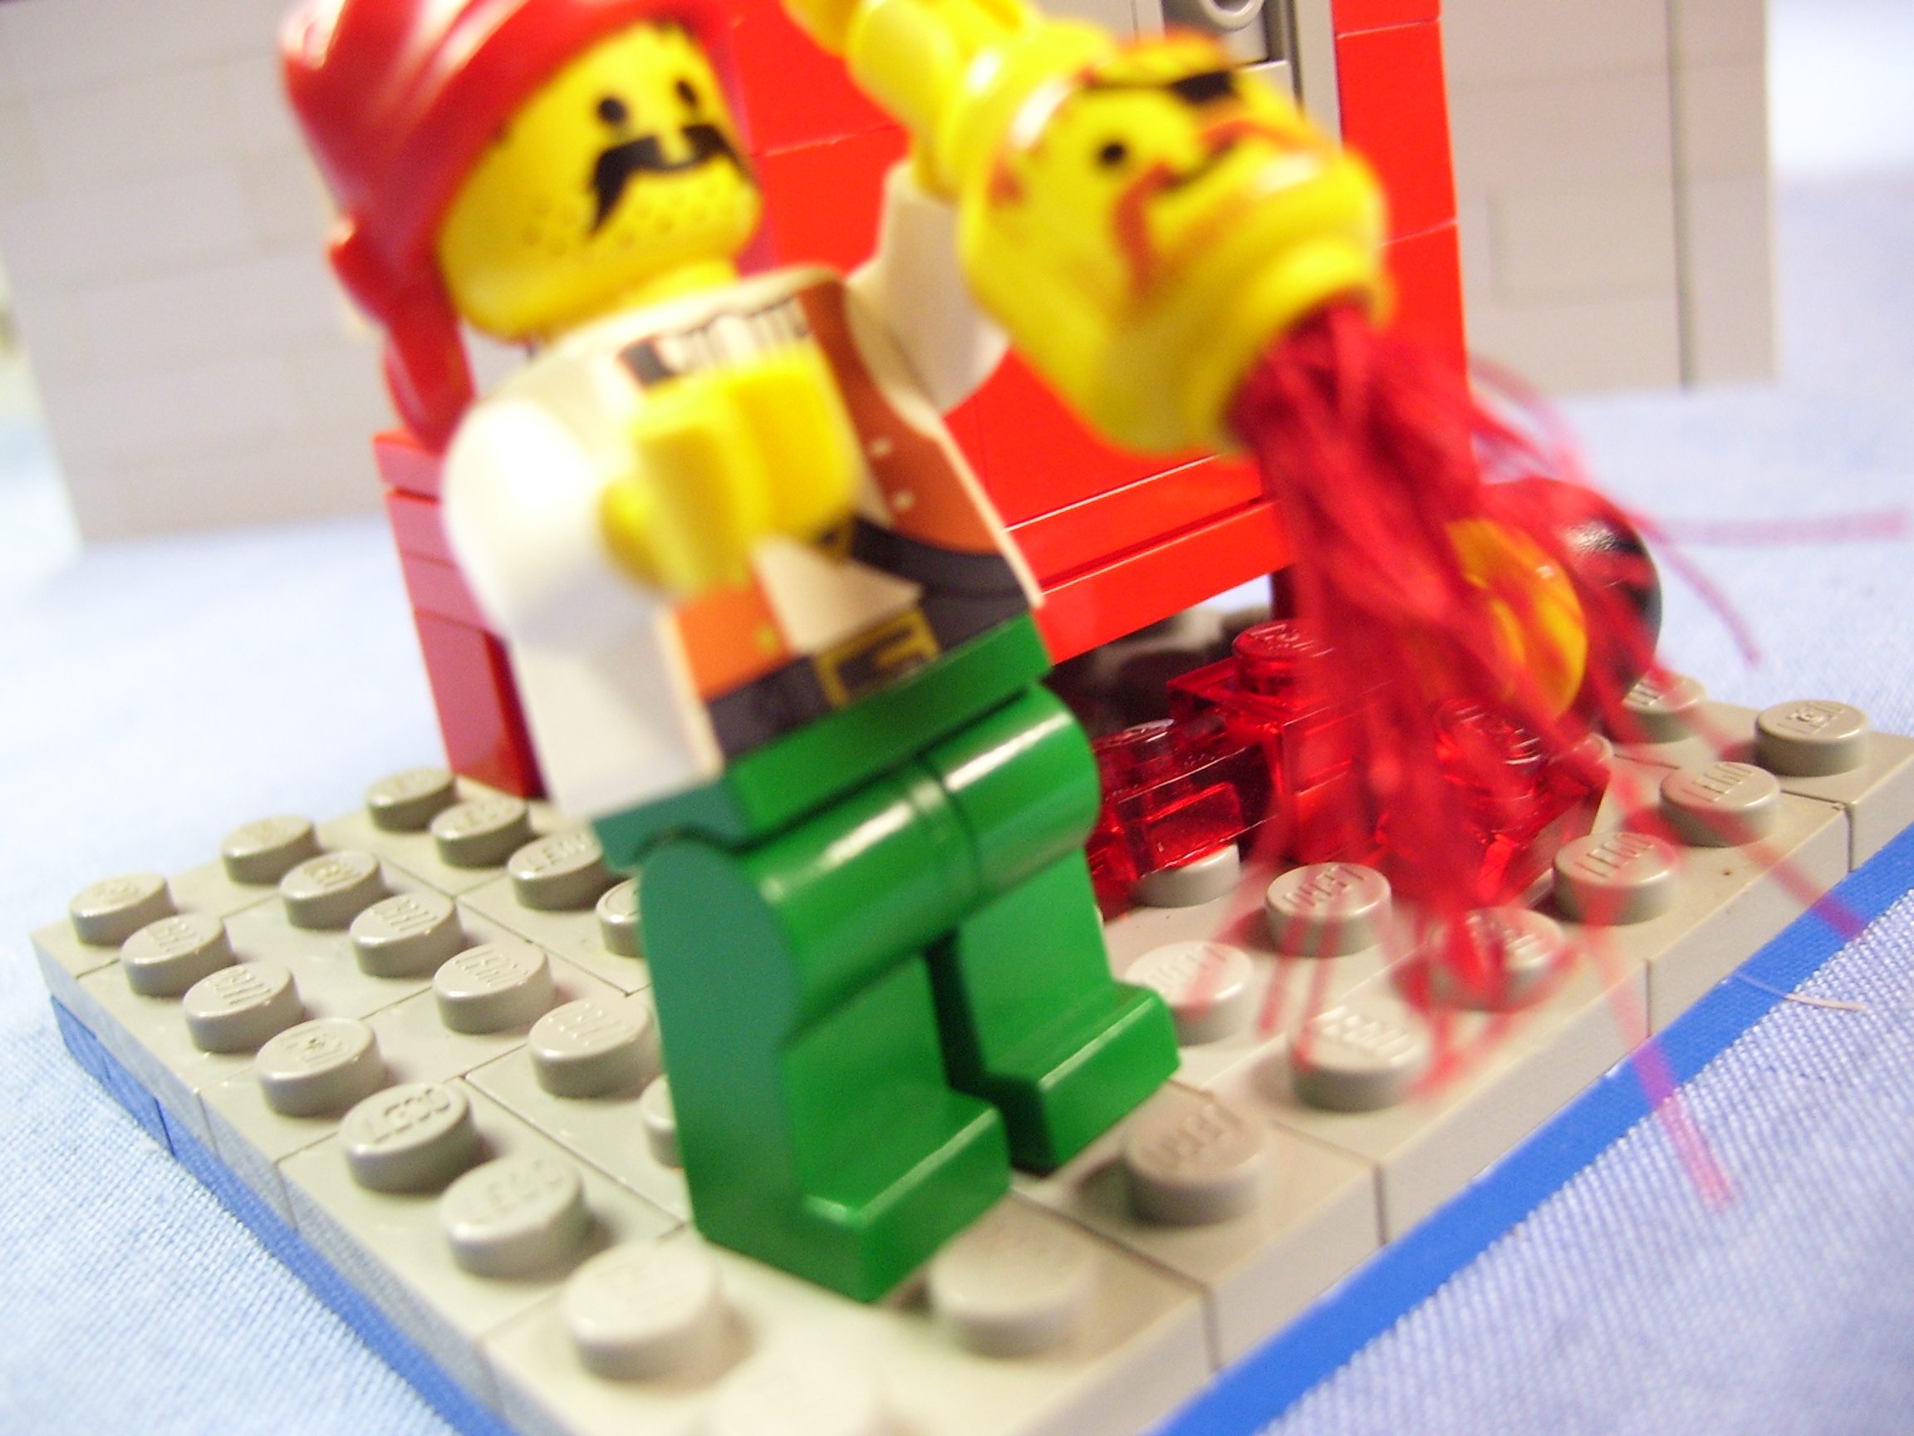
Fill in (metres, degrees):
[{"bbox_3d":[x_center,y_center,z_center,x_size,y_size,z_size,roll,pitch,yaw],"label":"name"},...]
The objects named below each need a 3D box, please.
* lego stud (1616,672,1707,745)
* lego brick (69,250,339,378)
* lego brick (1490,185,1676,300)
[{"bbox_3d":[0.032,0.000,0.092,0.005,0.002,0.005,-24,25,-35],"label":"lego stud"},{"bbox_3d":[-0.076,-0.044,0.208,0.032,0.010,0.008,-4,21,13],"label":"lego brick"},{"bbox_3d":[0.056,-0.044,0.181,0.016,0.010,0.008,-4,21,13],"label":"lego brick"}]

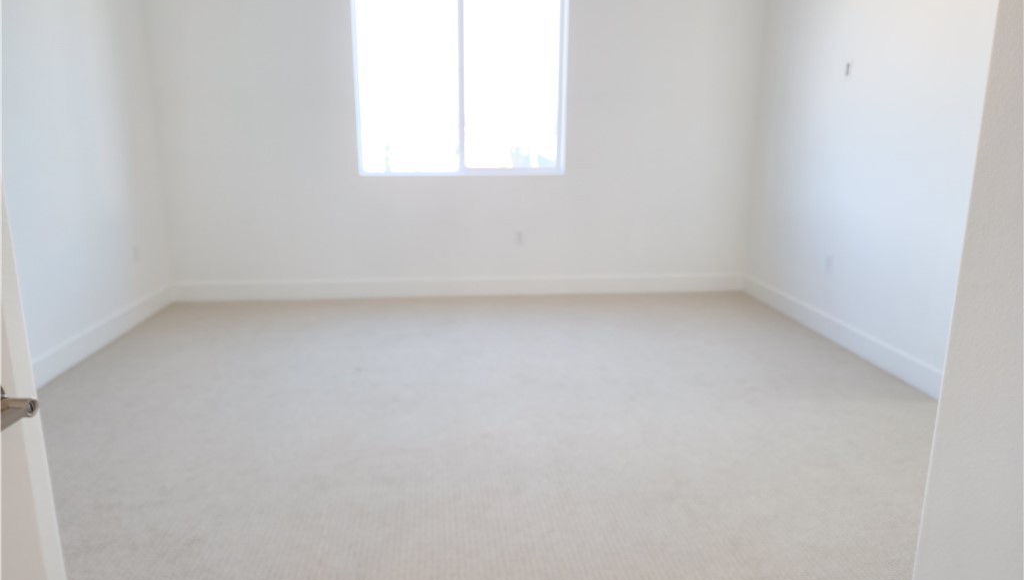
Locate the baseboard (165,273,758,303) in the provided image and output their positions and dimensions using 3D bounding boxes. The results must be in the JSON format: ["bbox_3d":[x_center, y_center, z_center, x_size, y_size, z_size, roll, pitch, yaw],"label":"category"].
[{"bbox_3d":[-0.329,-0.023,5.251,4.402,0.152,0.018,-1,13,-5],"label":"baseboard"}]

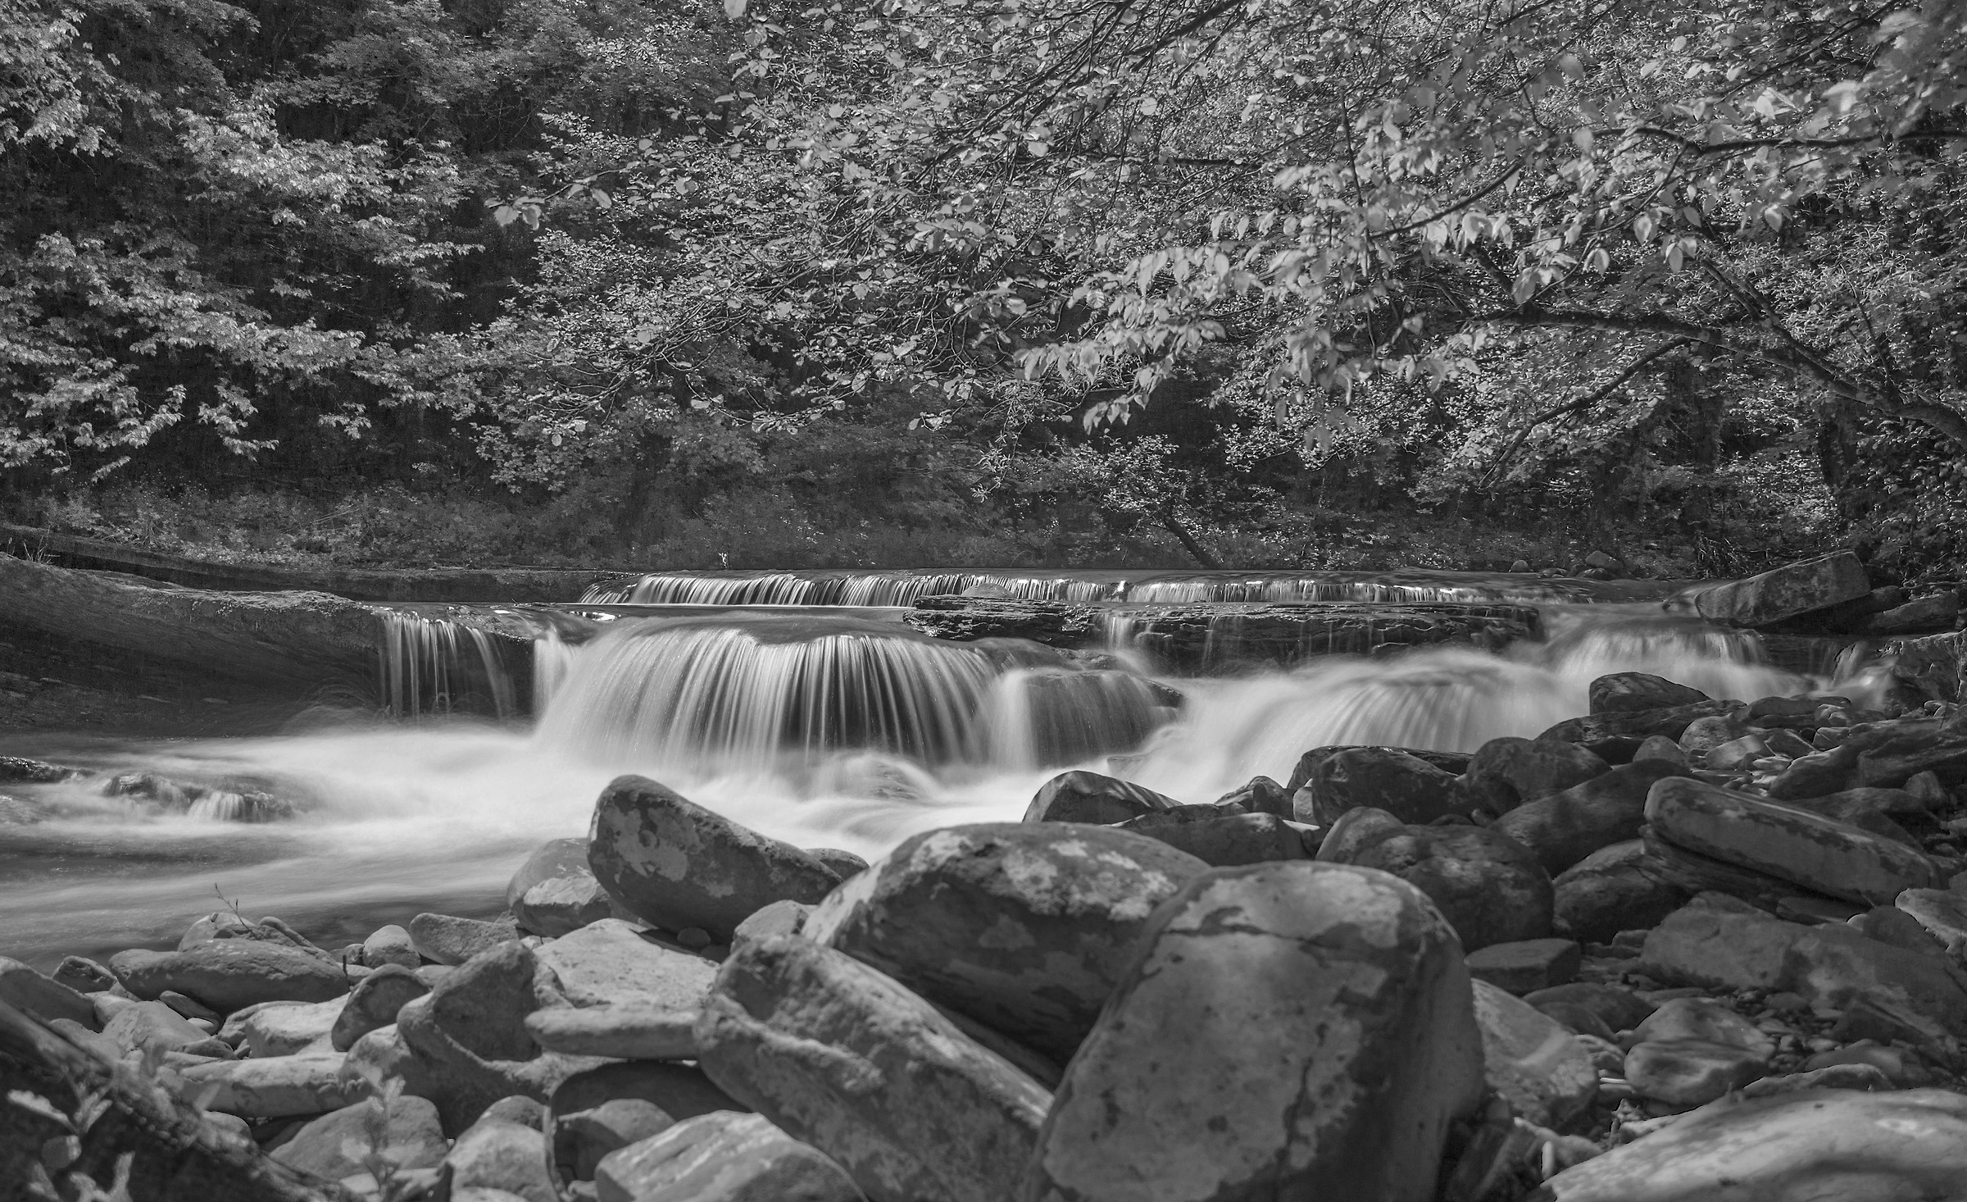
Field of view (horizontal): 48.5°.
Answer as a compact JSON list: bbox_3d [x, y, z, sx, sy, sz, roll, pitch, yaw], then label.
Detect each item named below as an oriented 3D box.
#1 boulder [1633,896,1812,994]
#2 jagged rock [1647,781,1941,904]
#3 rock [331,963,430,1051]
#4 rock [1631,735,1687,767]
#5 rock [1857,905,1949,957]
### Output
[{"bbox_3d":[1.584,0.740,4.698,0.367,0.189,0.281,0,2,10],"label":"boulder"},{"bbox_3d":[2.155,0.648,5.832,0.778,0.184,0.324,16,8,24],"label":"jagged rock"},{"bbox_3d":[-1.569,1.062,5.700,0.240,0.200,0.200,0,2,-15],"label":"rock"},{"bbox_3d":[2.256,0.508,7.300,0.190,0.120,0.160,0,1,0],"label":"rock"},{"bbox_3d":[1.702,0.612,4.050,0.170,0.100,0.140,0,1,0],"label":"rock"}]

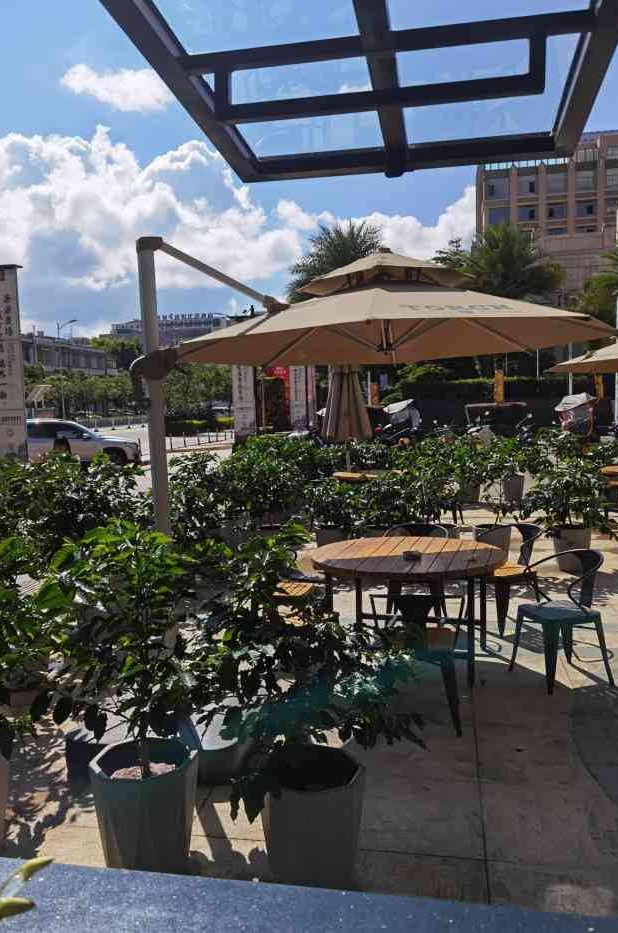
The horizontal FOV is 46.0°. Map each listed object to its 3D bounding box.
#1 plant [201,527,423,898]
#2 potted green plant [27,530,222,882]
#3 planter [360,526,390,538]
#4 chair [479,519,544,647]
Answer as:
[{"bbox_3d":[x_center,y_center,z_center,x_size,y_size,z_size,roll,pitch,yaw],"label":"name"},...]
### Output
[{"bbox_3d":[0.029,0.880,2.724,0.840,1.316,0.800,-1,4,0],"label":"plant"},{"bbox_3d":[-0.676,0.878,2.749,0.700,1.330,0.680,-2,4,0],"label":"potted green plant"},{"bbox_3d":[0.764,0.893,8.071,0.410,0.450,0.410,-1,4,0],"label":"planter"},{"bbox_3d":[1.530,0.858,5.578,0.510,0.750,0.520,-4,5,-27],"label":"chair"}]

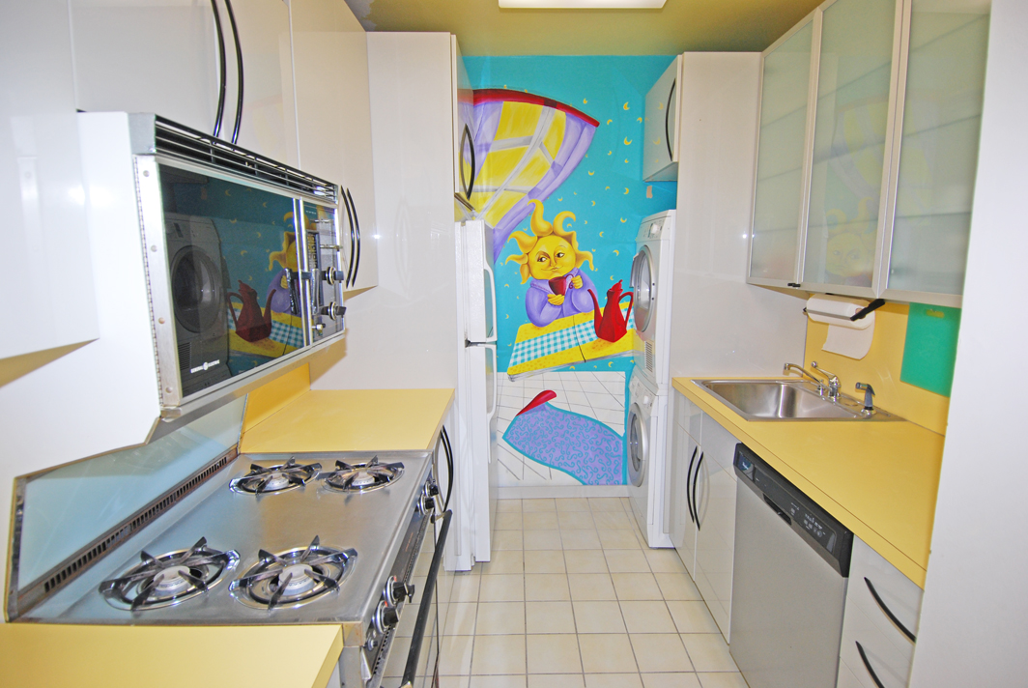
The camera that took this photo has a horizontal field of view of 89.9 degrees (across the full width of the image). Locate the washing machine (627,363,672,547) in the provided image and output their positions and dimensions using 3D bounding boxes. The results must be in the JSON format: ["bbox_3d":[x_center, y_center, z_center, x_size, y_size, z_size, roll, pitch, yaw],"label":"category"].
[{"bbox_3d":[0.993,0.588,2.889,0.620,0.850,0.590,-1,10,0],"label":"washing machine"}]

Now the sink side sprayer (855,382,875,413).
[{"bbox_3d":[1.273,0.195,1.864,0.078,0.111,0.037,-1,9,1],"label":"sink side sprayer"}]

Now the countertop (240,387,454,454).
[{"bbox_3d":[-0.614,0.299,2.029,0.677,0.045,0.783,-1,10,0],"label":"countertop"}]

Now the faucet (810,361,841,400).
[{"bbox_3d":[1.299,0.154,2.144,0.134,0.155,0.064,-1,10,0],"label":"faucet"}]

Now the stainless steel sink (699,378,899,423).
[{"bbox_3d":[1.138,0.318,2.195,0.555,0.189,0.643,-1,10,0],"label":"stainless steel sink"}]

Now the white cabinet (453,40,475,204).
[{"bbox_3d":[-0.572,-1.029,2.554,0.680,0.638,0.710,-1,10,0],"label":"white cabinet"}]

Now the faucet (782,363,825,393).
[{"bbox_3d":[1.226,0.145,2.174,0.183,0.128,0.064,-1,10,0],"label":"faucet"}]

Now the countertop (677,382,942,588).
[{"bbox_3d":[1.107,0.330,1.713,0.640,0.045,1.706,-1,10,0],"label":"countertop"}]

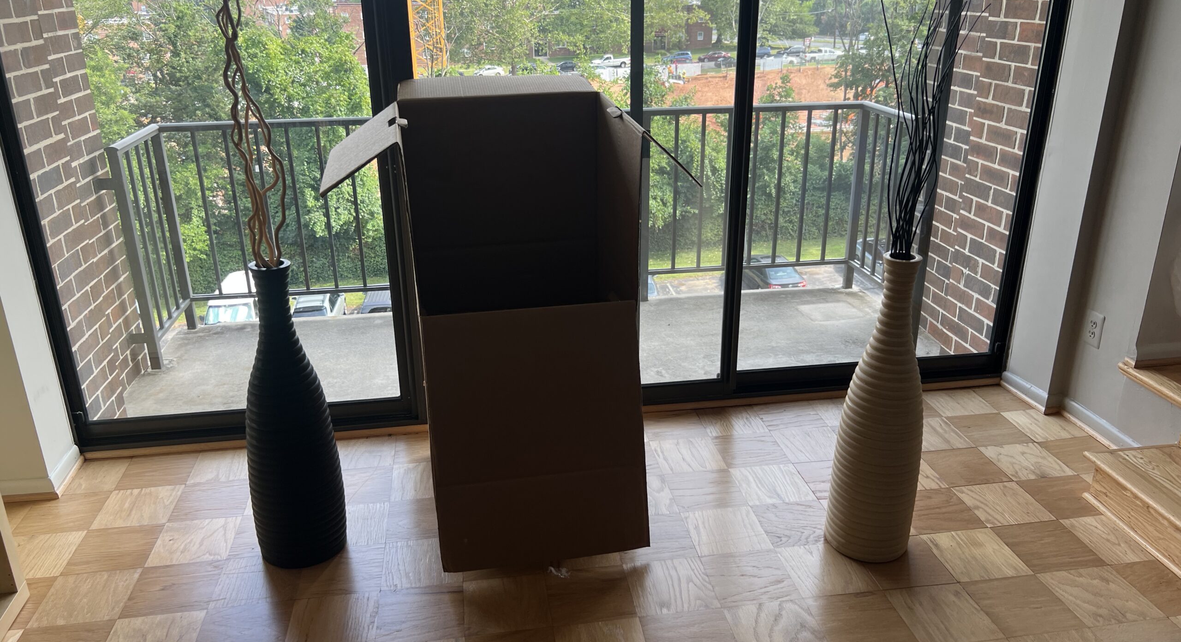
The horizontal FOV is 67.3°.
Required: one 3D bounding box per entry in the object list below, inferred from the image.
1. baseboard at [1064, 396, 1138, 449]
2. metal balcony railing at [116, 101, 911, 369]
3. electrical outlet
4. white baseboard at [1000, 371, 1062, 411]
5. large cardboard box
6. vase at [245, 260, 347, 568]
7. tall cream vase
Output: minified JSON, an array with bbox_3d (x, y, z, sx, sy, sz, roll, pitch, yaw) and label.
[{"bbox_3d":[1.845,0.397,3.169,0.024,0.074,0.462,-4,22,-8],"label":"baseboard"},{"bbox_3d":[-0.271,-0.450,4.173,3.440,0.999,0.537,-4,22,-8],"label":"metal balcony railing"},{"bbox_3d":[1.823,0.030,3.217,0.011,0.123,0.080,-4,22,-8],"label":"electrical outlet"},{"bbox_3d":[1.743,0.265,3.506,0.078,0.077,0.283,-4,22,-8],"label":"white baseboard"},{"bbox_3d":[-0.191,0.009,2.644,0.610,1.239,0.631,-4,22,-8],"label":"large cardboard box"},{"bbox_3d":[-0.866,0.260,2.520,0.261,0.880,0.261,-4,22,-8],"label":"vase"},{"bbox_3d":[0.829,0.239,2.509,0.252,0.882,0.252,-4,22,-8],"label":"tall cream vase"}]

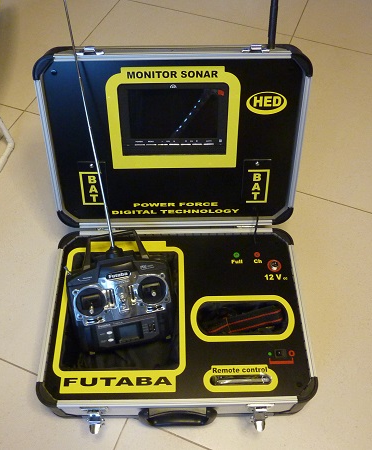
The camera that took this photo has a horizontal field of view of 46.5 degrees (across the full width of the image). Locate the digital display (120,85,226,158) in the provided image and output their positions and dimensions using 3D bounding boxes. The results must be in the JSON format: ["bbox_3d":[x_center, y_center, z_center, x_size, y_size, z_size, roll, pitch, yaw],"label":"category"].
[{"bbox_3d":[-0.021,-0.186,0.759,0.185,0.128,0.022,-1,33,0],"label":"digital display"}]

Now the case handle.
[{"bbox_3d":[-0.014,0.320,0.717,0.129,0.034,0.030,-1,57,0],"label":"case handle"}]

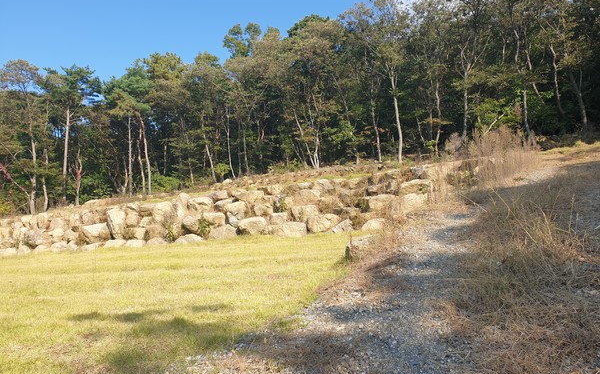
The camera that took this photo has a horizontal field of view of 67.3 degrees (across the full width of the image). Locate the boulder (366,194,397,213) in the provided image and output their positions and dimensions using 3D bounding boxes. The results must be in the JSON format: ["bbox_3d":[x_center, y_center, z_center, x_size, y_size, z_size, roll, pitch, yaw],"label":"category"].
[{"bbox_3d":[2.893,0.586,16.000,1.010,0.610,0.730,-3,-1,-3],"label":"boulder"}]

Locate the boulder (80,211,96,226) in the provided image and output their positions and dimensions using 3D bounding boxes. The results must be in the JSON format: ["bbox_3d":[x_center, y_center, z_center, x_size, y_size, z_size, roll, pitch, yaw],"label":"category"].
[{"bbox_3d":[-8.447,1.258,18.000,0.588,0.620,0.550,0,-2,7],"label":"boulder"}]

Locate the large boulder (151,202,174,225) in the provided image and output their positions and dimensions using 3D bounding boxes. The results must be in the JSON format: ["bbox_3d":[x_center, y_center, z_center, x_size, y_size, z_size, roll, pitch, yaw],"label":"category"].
[{"bbox_3d":[-5.441,1.052,17.900,0.835,0.856,0.740,-1,-3,0],"label":"large boulder"}]

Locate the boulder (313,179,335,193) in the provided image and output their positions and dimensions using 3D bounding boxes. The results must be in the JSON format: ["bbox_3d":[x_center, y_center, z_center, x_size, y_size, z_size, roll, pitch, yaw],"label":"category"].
[{"bbox_3d":[1.022,-0.065,19.600,0.943,0.597,0.750,-1,-3,0],"label":"boulder"}]

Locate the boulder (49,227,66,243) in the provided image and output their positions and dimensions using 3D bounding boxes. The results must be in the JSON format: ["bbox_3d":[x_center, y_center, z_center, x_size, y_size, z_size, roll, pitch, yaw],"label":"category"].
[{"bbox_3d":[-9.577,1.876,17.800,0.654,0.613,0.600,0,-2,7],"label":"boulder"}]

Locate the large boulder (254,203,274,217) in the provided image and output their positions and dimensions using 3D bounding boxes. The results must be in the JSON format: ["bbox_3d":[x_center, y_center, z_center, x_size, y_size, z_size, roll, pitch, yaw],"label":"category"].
[{"bbox_3d":[-1.458,0.899,18.000,0.859,0.548,0.700,-1,-3,0],"label":"large boulder"}]

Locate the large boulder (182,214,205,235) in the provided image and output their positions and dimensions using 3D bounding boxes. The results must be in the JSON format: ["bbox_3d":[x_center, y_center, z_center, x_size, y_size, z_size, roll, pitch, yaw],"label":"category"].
[{"bbox_3d":[-4.107,1.439,17.300,0.748,0.752,0.700,-1,-3,0],"label":"large boulder"}]

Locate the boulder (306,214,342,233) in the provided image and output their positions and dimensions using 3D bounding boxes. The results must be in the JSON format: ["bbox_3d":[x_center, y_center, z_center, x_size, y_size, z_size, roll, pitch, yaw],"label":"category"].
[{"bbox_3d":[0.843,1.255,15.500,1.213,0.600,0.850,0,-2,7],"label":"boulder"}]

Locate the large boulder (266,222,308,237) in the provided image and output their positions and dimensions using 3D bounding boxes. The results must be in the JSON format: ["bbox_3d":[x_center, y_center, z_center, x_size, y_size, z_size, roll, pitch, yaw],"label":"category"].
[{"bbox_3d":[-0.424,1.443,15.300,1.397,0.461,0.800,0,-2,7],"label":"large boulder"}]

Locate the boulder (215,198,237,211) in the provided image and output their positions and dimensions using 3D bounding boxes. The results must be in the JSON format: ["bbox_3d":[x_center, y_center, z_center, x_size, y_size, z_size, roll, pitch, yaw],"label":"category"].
[{"bbox_3d":[-2.760,0.648,16.700,0.770,0.420,0.560,-3,-1,-3],"label":"boulder"}]

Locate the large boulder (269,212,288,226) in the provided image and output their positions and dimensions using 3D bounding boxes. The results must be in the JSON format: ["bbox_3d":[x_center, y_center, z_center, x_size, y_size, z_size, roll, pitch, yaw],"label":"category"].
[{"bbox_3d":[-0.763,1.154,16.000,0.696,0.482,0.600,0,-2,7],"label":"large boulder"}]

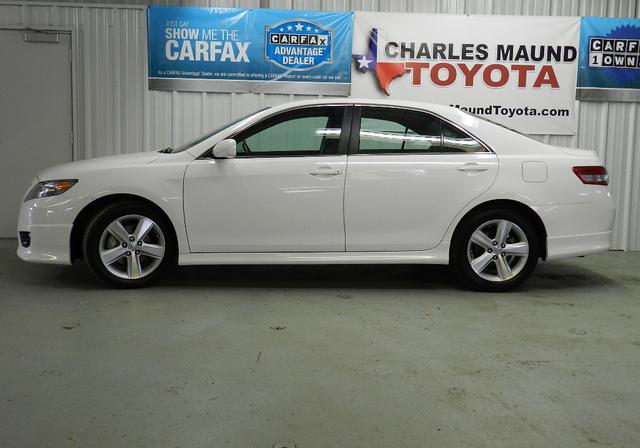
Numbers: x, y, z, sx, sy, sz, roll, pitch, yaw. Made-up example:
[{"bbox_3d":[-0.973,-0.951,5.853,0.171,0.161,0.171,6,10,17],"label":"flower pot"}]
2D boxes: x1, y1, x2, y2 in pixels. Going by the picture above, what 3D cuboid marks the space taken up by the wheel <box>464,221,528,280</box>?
[{"bbox_3d":[1.373,0.198,5.467,0.475,0.475,0.170,1,7,-4],"label":"wheel"}]

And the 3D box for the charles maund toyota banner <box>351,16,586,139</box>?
[{"bbox_3d":[1.548,-1.581,7.444,2.406,1.238,0.030,1,7,-1],"label":"charles maund toyota banner"}]

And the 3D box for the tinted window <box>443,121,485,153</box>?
[{"bbox_3d":[1.135,-0.677,5.440,0.388,0.284,0.060,0,-21,-8],"label":"tinted window"}]

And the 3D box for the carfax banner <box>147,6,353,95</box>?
[{"bbox_3d":[-0.725,-1.803,7.373,2.134,0.858,0.030,1,7,-1],"label":"carfax banner"}]

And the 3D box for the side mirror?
[{"bbox_3d":[-0.693,-0.548,5.099,0.160,0.150,0.220,1,7,-4],"label":"side mirror"}]

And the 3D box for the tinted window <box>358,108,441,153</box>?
[{"bbox_3d":[0.621,-0.725,5.416,0.648,0.393,0.060,0,-20,-6],"label":"tinted window"}]

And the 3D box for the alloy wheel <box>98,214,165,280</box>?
[{"bbox_3d":[-1.395,0.165,5.267,0.475,0.475,0.170,1,7,-4],"label":"alloy wheel"}]

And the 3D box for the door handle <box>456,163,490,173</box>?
[{"bbox_3d":[1.153,-0.422,5.295,0.238,0.045,0.055,1,7,-4],"label":"door handle"}]

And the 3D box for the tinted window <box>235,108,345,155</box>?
[{"bbox_3d":[-0.244,-0.707,5.348,0.882,0.417,0.060,1,-20,-4],"label":"tinted window"}]

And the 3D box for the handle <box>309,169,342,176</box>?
[{"bbox_3d":[0.039,-0.380,5.211,0.249,0.045,0.055,1,7,-4],"label":"handle"}]

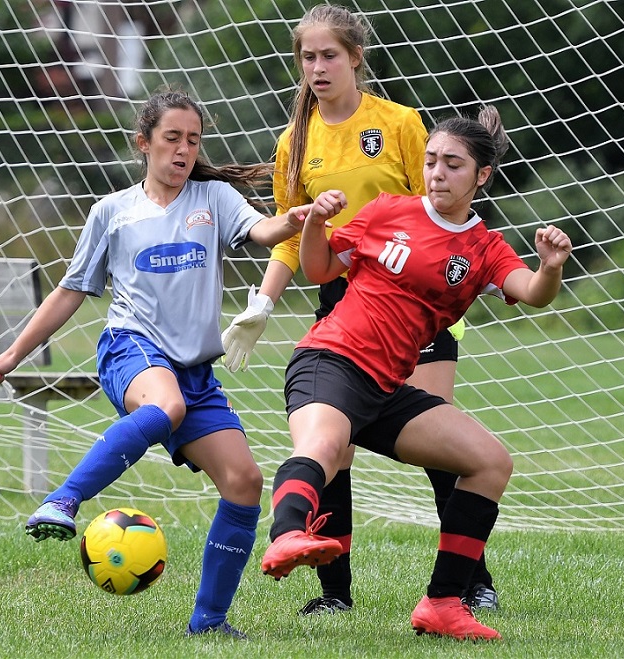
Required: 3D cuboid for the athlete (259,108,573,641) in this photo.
[{"bbox_3d":[0.265,0.115,19.000,0.800,1.365,0.720,0,2,-3],"label":"athlete"}]

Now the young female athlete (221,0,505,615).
[{"bbox_3d":[0.125,-0.054,19.950,0.730,1.645,0.470,0,2,11],"label":"young female athlete"}]

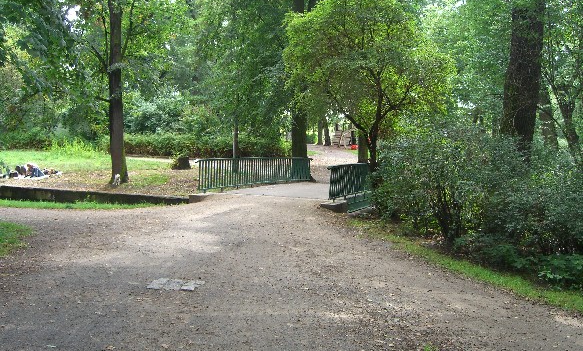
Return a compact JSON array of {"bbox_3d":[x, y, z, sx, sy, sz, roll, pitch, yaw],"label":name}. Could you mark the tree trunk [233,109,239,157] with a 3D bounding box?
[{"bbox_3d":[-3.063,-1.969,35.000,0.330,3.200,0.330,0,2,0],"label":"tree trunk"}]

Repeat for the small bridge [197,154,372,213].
[{"bbox_3d":[0.749,0.170,21.800,4.300,1.600,8.600,1,2,25],"label":"small bridge"}]

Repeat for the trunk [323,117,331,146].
[{"bbox_3d":[3.008,-3.782,55.000,0.600,2.500,0.600,0,2,0],"label":"trunk"}]

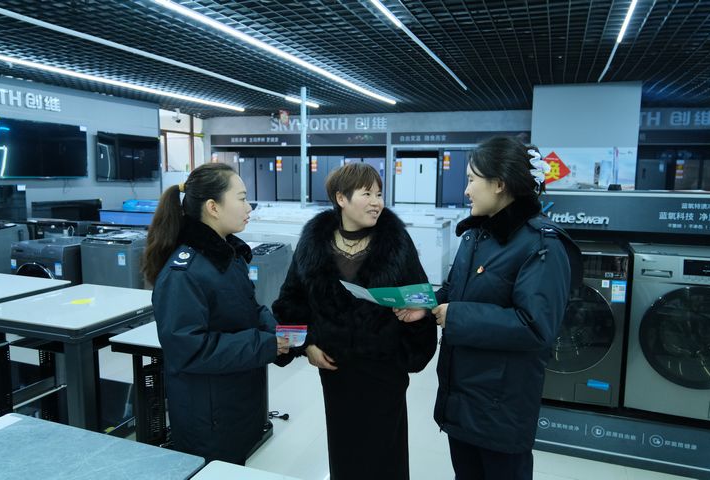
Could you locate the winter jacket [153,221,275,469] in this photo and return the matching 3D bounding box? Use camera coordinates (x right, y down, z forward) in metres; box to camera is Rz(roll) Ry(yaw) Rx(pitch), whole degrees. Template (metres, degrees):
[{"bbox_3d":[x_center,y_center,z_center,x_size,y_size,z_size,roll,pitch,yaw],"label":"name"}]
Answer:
[{"bbox_3d":[-0.473,0.287,1.757,0.400,0.770,0.480,3,8,20],"label":"winter jacket"}]

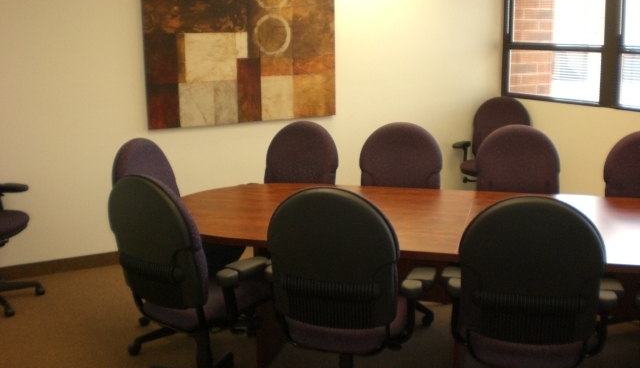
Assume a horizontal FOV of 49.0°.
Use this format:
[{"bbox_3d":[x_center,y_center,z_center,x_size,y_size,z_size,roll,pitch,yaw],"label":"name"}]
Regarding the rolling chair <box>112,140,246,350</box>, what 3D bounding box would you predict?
[{"bbox_3d":[-0.700,0.303,3.582,0.640,1.060,0.650,4,13,21],"label":"rolling chair"}]

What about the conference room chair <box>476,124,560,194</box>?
[{"bbox_3d":[1.026,0.225,3.815,0.650,1.060,0.640,3,13,18],"label":"conference room chair"}]

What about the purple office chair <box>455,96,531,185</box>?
[{"bbox_3d":[1.331,-0.153,5.570,0.650,1.060,0.640,6,14,31],"label":"purple office chair"}]

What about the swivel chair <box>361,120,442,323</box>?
[{"bbox_3d":[0.397,0.211,3.930,0.650,1.060,0.640,2,12,12],"label":"swivel chair"}]

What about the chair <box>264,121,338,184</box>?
[{"bbox_3d":[-0.247,0.186,4.098,0.650,1.060,0.640,5,14,27],"label":"chair"}]

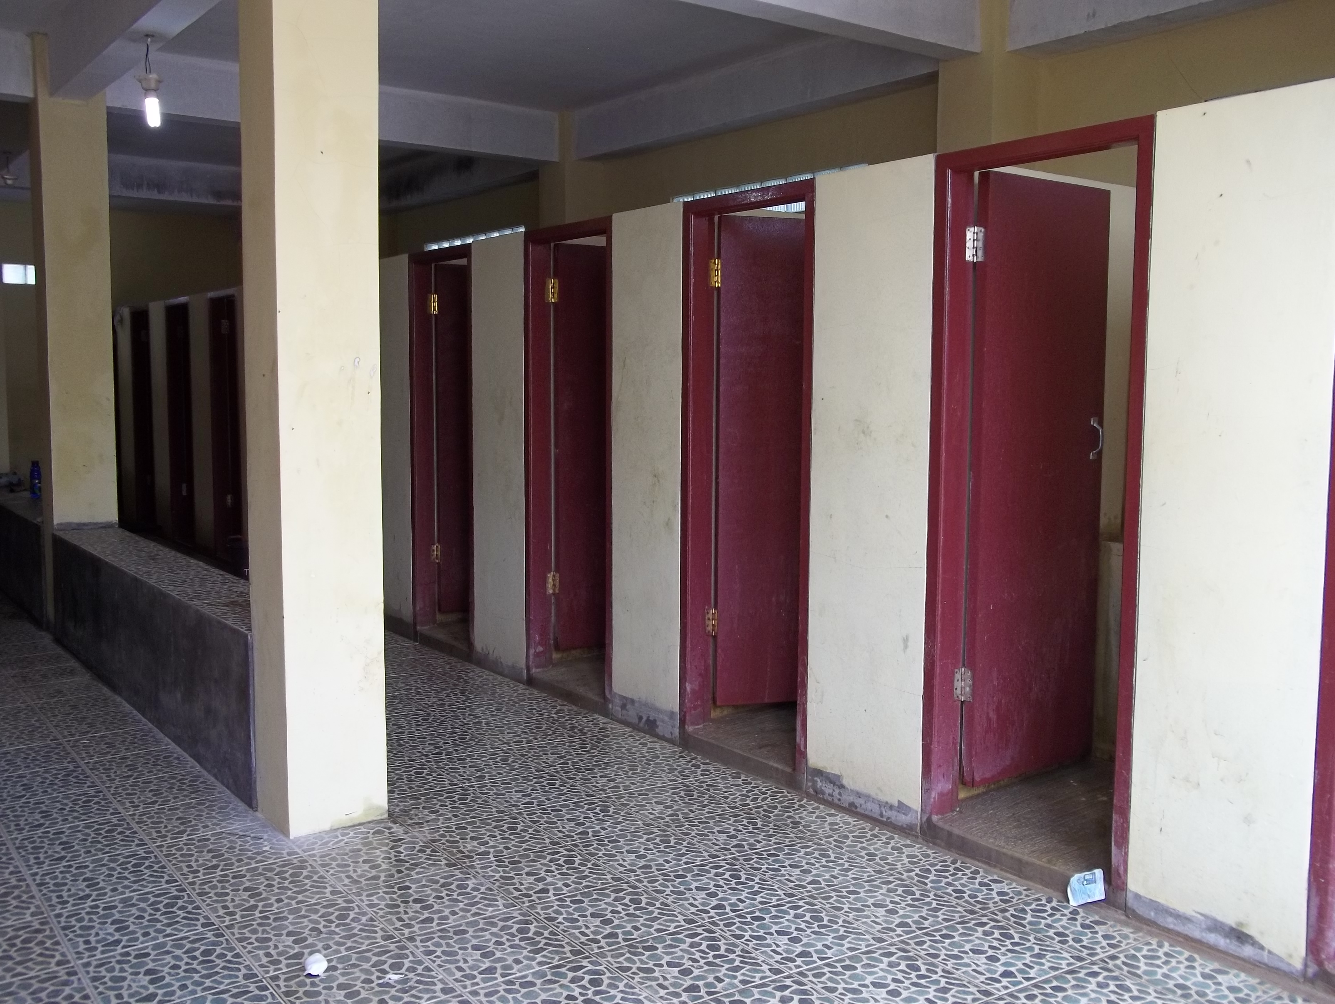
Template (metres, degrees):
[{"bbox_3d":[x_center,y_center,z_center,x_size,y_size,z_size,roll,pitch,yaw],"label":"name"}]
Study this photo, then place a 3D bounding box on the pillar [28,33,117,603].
[{"bbox_3d":[-3.046,-0.801,6.347,0.299,2.993,0.303,-3,6,-36],"label":"pillar"}]

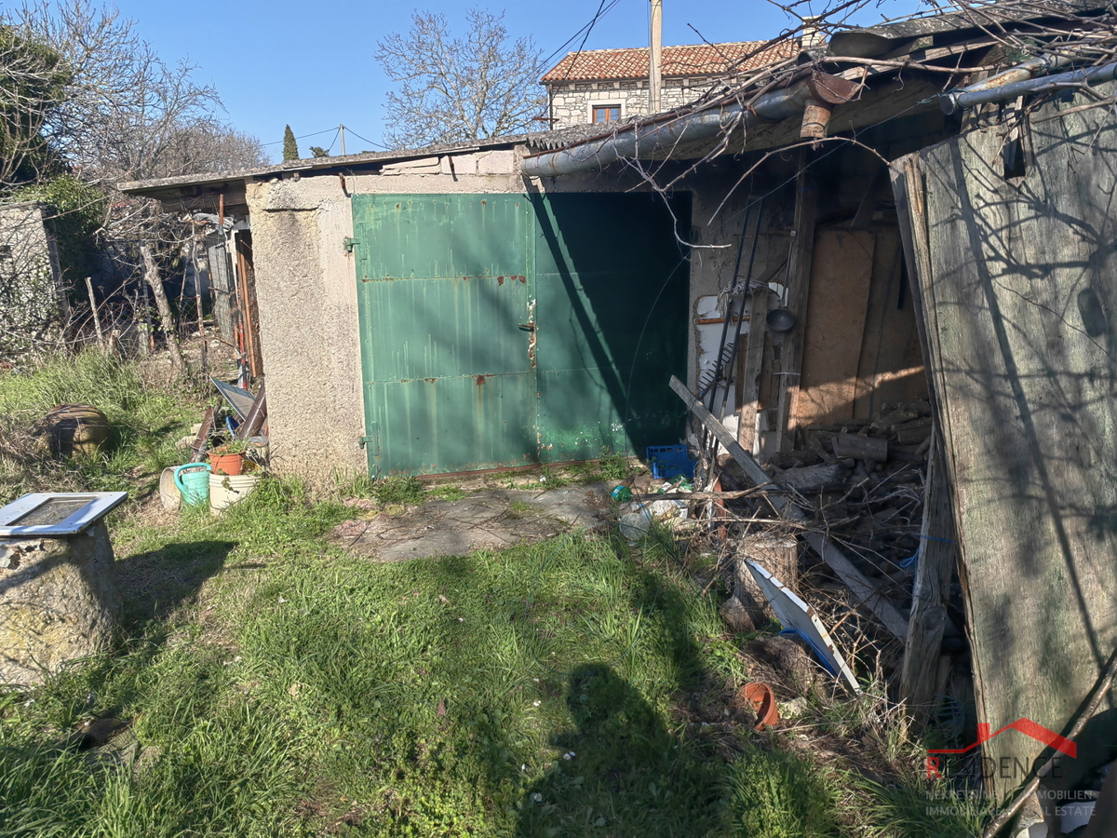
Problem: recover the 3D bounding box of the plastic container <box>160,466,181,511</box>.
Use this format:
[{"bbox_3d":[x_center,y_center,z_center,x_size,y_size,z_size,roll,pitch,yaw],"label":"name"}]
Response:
[{"bbox_3d":[-2.502,0.445,5.849,0.290,0.290,0.230,10,17,39],"label":"plastic container"}]

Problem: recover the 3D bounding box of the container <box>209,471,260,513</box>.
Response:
[{"bbox_3d":[-2.125,0.478,5.733,0.330,0.280,0.330,-3,12,-11],"label":"container"}]

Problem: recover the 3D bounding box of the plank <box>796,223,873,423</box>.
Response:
[{"bbox_3d":[2.152,-0.611,6.829,0.520,1.650,0.025,0,11,-11],"label":"plank"}]

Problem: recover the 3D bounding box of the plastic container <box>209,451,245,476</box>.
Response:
[{"bbox_3d":[-2.176,0.308,5.740,0.250,0.200,0.250,-5,14,-17],"label":"plastic container"}]

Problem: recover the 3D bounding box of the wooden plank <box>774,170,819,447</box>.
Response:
[{"bbox_3d":[1.766,-0.814,6.430,0.140,2.311,0.120,-1,12,-11],"label":"wooden plank"}]

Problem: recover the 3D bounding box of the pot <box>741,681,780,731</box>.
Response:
[{"bbox_3d":[0.736,1.019,3.090,0.173,0.173,0.125,11,-7,44],"label":"pot"}]

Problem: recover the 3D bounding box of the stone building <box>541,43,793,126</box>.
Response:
[{"bbox_3d":[5.112,-10.263,33.585,9.700,7.660,8.200,2,14,13],"label":"stone building"}]

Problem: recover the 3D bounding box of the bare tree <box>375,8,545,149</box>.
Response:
[{"bbox_3d":[-2.633,-7.098,23.918,4.800,7.784,4.800,-3,12,-11],"label":"bare tree"}]

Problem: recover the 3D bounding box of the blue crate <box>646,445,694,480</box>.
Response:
[{"bbox_3d":[0.812,0.309,6.290,0.300,0.135,0.346,-1,12,-3],"label":"blue crate"}]

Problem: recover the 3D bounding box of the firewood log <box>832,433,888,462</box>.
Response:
[{"bbox_3d":[2.152,0.204,6.247,0.380,0.160,0.160,6,15,12],"label":"firewood log"}]

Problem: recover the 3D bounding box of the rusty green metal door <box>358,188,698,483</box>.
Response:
[{"bbox_3d":[-0.194,-0.605,6.208,2.368,1.940,0.060,-3,12,-11],"label":"rusty green metal door"}]

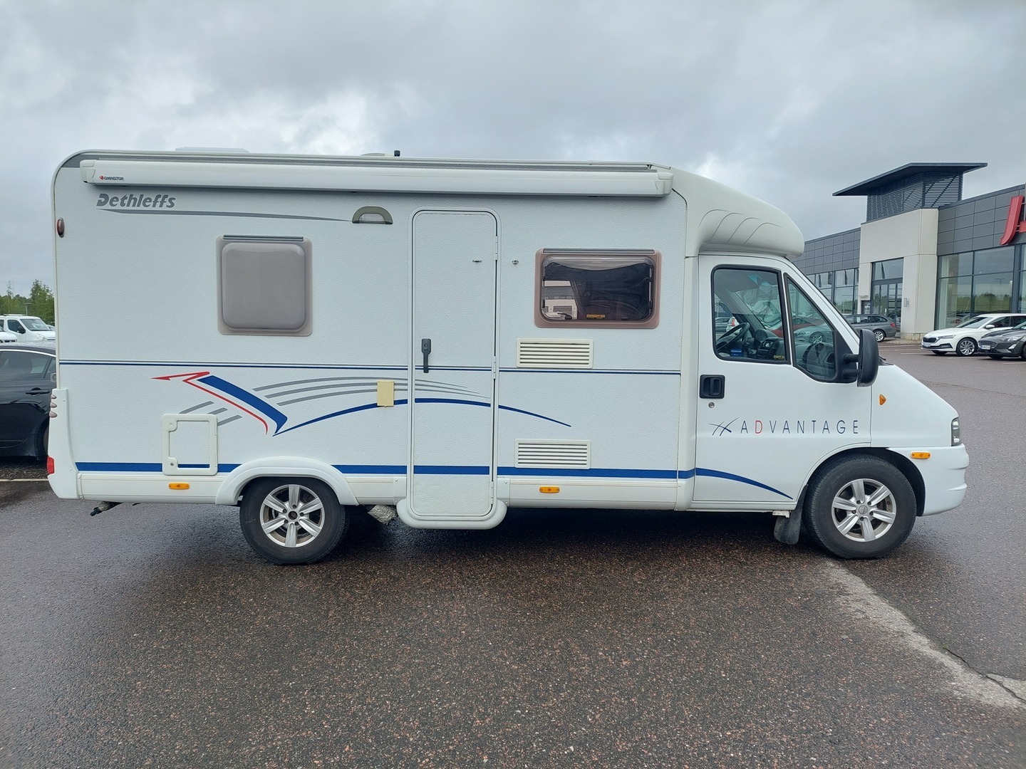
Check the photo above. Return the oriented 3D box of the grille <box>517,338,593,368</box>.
[{"bbox_3d":[0.263,-0.191,4.627,0.476,0.188,0.035,1,6,-1],"label":"grille"}]

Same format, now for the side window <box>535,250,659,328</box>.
[{"bbox_3d":[0.524,-0.589,4.586,0.776,0.488,0.060,1,6,-1],"label":"side window"}]

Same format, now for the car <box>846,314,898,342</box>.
[{"bbox_3d":[16.550,-2.800,37.200,4.900,1.460,1.860,0,6,-3],"label":"car"}]

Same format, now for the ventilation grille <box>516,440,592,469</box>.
[{"bbox_3d":[0.253,0.445,4.693,0.475,0.186,0.035,1,6,-1],"label":"ventilation grille"}]

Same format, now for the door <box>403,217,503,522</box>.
[{"bbox_3d":[-0.367,-0.106,4.644,0.577,1.966,0.070,1,6,-1],"label":"door"}]

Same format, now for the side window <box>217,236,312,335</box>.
[{"bbox_3d":[-1.529,-0.602,4.555,0.584,0.607,0.060,1,6,-1],"label":"side window"}]

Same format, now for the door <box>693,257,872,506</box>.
[{"bbox_3d":[1.750,-0.040,4.897,1.130,1.620,0.200,1,6,-1],"label":"door"}]

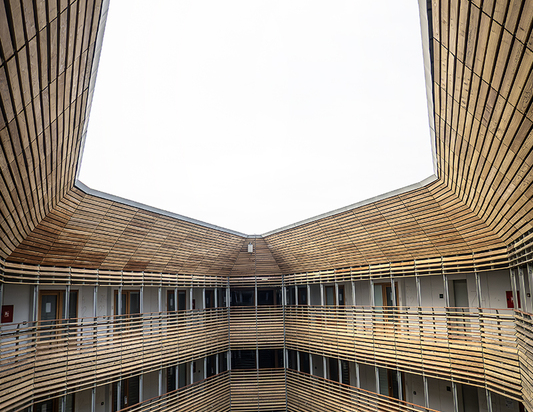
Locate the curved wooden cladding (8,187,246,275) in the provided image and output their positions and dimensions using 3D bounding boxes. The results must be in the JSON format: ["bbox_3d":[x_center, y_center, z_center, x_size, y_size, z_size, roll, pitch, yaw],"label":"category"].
[{"bbox_3d":[-3.663,1.516,19.682,1.980,1.790,14.800,-5,-10,16],"label":"curved wooden cladding"}]

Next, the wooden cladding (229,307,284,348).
[{"bbox_3d":[-0.460,6.021,26.265,2.680,2.070,0.200,-1,-10,-2],"label":"wooden cladding"}]

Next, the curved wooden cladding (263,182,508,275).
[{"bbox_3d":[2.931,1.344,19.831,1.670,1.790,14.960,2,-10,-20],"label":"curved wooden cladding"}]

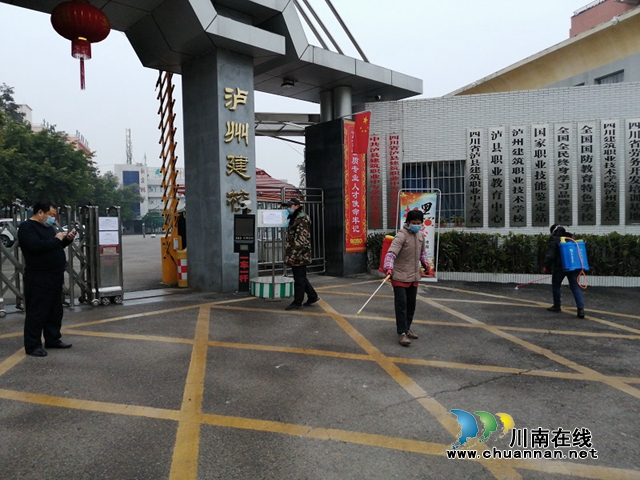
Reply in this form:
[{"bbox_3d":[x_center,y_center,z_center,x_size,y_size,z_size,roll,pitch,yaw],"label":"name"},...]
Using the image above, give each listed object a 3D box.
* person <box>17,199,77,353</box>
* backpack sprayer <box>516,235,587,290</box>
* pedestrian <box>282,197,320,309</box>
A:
[{"bbox_3d":[-3.000,0.420,5.520,0.580,1.670,0.540,0,2,15],"label":"person"},{"bbox_3d":[3.520,0.350,7.650,0.450,0.790,0.980,-2,3,-35],"label":"backpack sprayer"},{"bbox_3d":[-0.310,0.225,7.950,0.520,1.740,0.500,-2,2,-22],"label":"pedestrian"}]

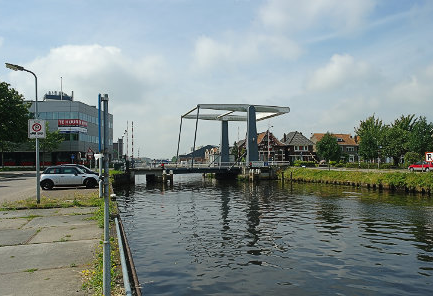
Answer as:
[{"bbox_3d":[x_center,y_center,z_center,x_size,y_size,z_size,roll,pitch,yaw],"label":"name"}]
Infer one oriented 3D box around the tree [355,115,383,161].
[{"bbox_3d":[31.904,-1.460,70.000,5.877,11.353,5.701,0,-2,0],"label":"tree"}]

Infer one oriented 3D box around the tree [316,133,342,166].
[{"bbox_3d":[27.047,0.433,80.000,6.117,8.302,5.933,0,-2,0],"label":"tree"}]

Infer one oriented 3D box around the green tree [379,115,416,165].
[{"bbox_3d":[36.018,-1.280,66.000,7.124,10.700,6.911,0,-2,0],"label":"green tree"}]

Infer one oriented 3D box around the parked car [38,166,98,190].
[{"bbox_3d":[-9.100,1.830,21.000,3.650,1.410,1.690,1,-2,-20],"label":"parked car"}]

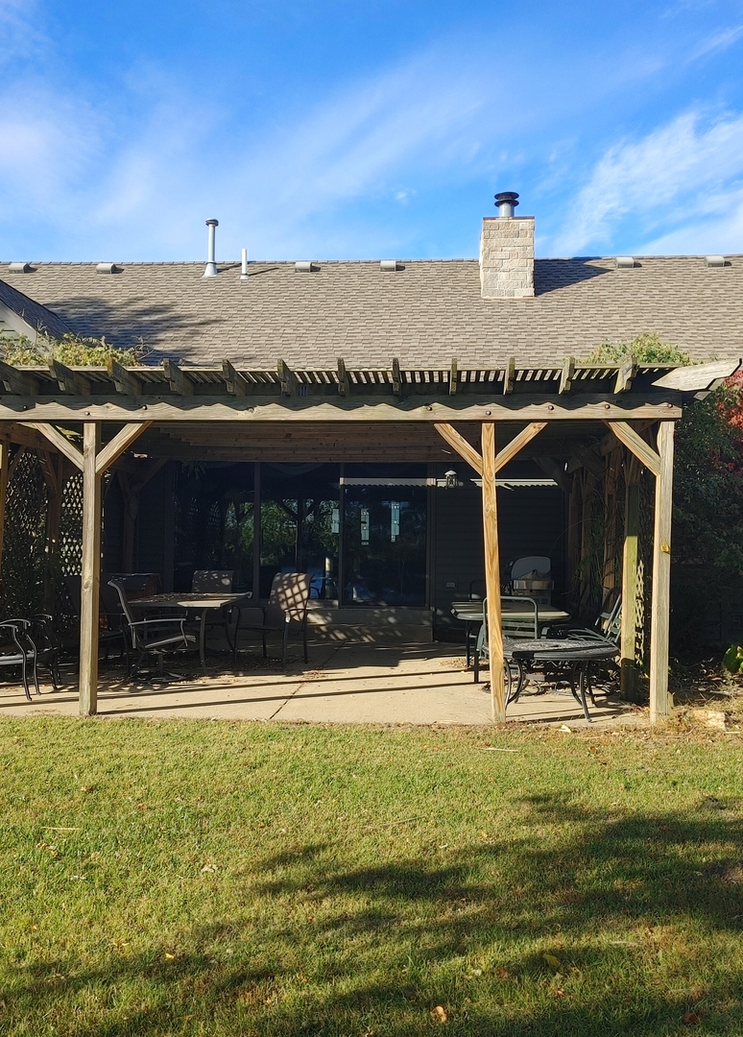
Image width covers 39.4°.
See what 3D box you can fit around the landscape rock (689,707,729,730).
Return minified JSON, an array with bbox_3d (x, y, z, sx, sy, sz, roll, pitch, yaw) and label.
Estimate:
[{"bbox_3d":[2.587,1.532,7.950,0.270,0.145,0.200,0,-2,18],"label":"landscape rock"}]

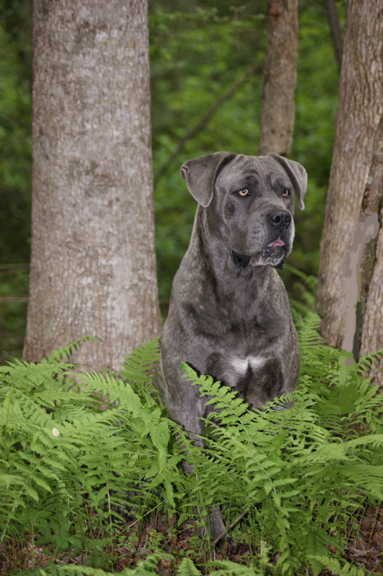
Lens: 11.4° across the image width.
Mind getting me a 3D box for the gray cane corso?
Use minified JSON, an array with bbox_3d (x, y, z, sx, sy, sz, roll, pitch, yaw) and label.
[{"bbox_3d":[0.010,0.110,4.420,0.420,0.860,0.680,-2,6,-21],"label":"gray cane corso"}]

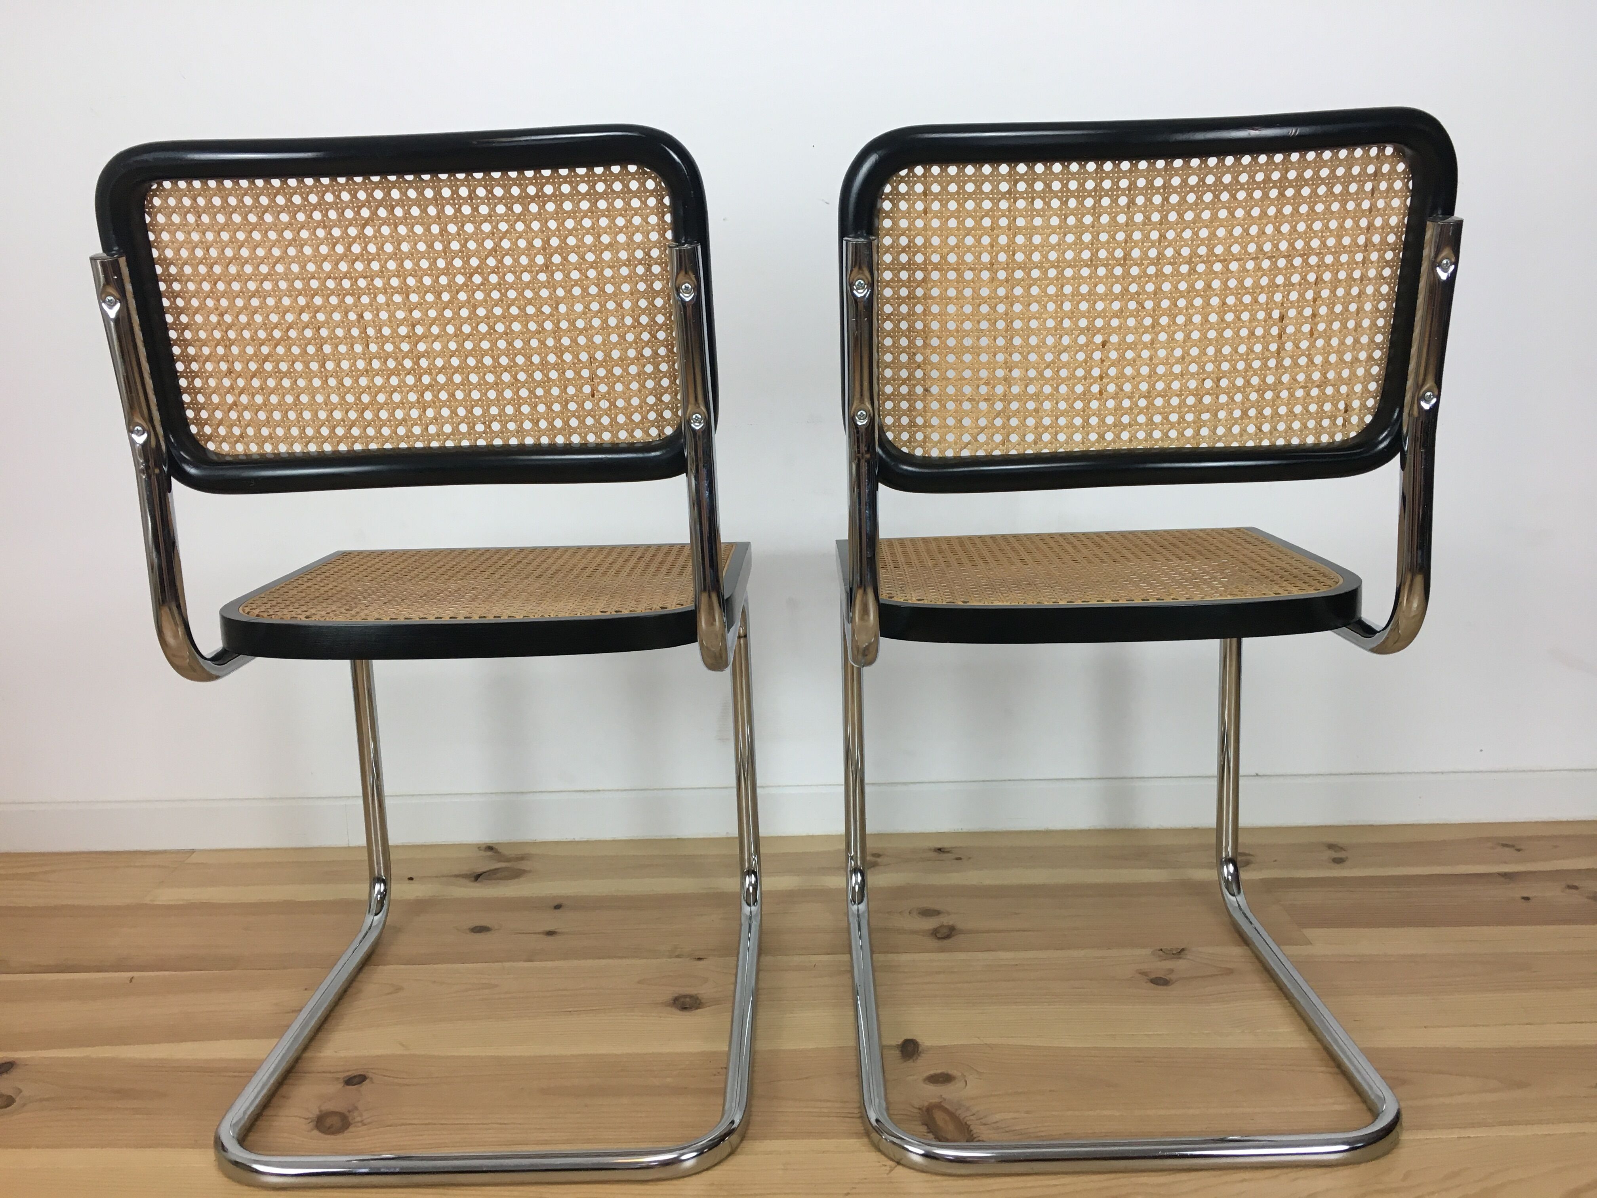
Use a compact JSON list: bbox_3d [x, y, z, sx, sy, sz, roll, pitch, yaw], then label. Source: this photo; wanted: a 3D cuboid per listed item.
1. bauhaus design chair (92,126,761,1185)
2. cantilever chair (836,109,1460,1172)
[{"bbox_3d":[-0.284,0.030,1.269,0.466,0.814,0.547,-2,10,0],"label":"bauhaus design chair"},{"bbox_3d":[0.272,0.015,1.262,0.466,0.814,0.547,-2,10,1],"label":"cantilever chair"}]

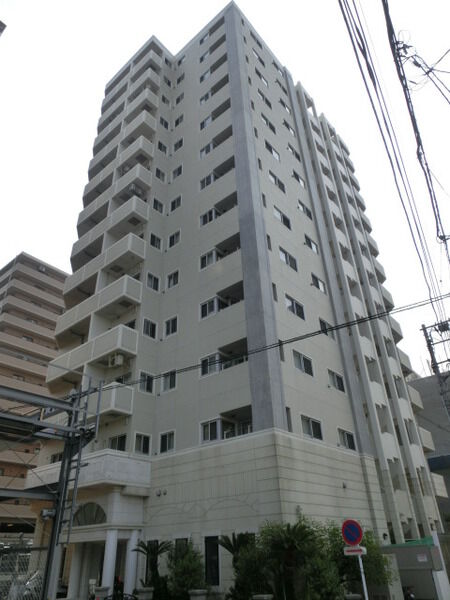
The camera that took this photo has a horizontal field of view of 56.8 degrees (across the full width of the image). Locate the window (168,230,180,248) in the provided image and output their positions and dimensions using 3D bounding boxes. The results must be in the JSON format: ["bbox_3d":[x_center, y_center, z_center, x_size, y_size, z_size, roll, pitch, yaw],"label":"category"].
[{"bbox_3d":[-3.033,-3.655,25.391,0.968,0.896,0.140,-26,-39,33],"label":"window"}]

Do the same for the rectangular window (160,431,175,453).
[{"bbox_3d":[-2.531,6.311,18.411,0.858,0.819,0.120,-26,-40,32],"label":"rectangular window"}]

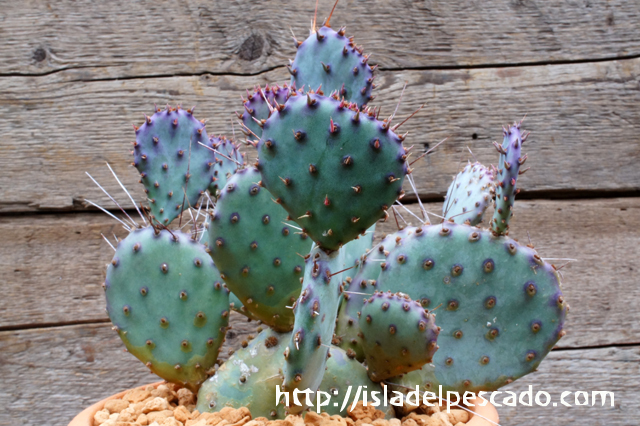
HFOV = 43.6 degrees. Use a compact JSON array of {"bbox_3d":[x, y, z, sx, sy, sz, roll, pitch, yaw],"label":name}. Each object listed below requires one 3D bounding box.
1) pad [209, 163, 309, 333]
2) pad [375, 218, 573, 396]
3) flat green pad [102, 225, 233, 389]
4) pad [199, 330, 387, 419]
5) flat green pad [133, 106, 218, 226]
[{"bbox_3d":[-0.039,0.023,0.530,0.065,0.105,0.018,-14,0,-8],"label":"pad"},{"bbox_3d":[0.102,0.063,0.535,0.120,0.108,0.021,6,0,11],"label":"pad"},{"bbox_3d":[-0.091,0.062,0.520,0.079,0.108,0.018,-11,-1,4],"label":"flat green pad"},{"bbox_3d":[-0.017,0.104,0.520,0.120,0.057,0.042,-1,5,0],"label":"pad"},{"bbox_3d":[-0.097,-0.031,0.535,0.053,0.079,0.015,4,2,-6],"label":"flat green pad"}]

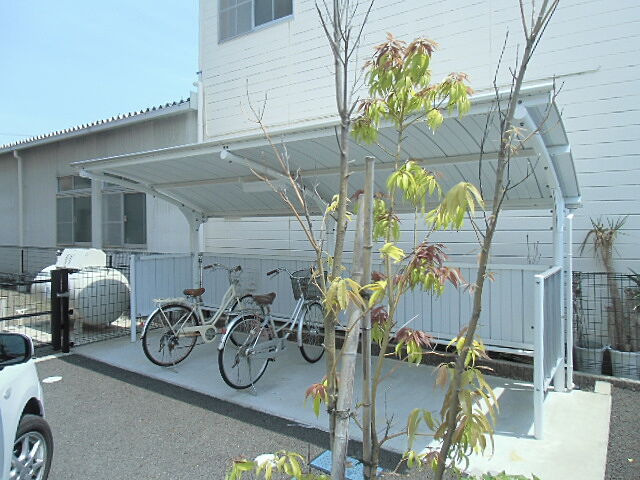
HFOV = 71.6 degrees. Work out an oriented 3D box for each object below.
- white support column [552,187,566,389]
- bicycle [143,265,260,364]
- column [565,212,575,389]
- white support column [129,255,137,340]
[{"bbox_3d":[2.241,0.470,4.128,0.085,1.870,0.085,0,1,35],"label":"white support column"},{"bbox_3d":[-1.270,0.851,5.271,0.580,1.080,1.812,1,1,40],"label":"bicycle"},{"bbox_3d":[2.345,0.577,4.144,0.055,1.655,0.055,0,1,35],"label":"column"},{"bbox_3d":[-2.505,0.804,6.006,0.060,1.155,0.060,0,1,35],"label":"white support column"}]

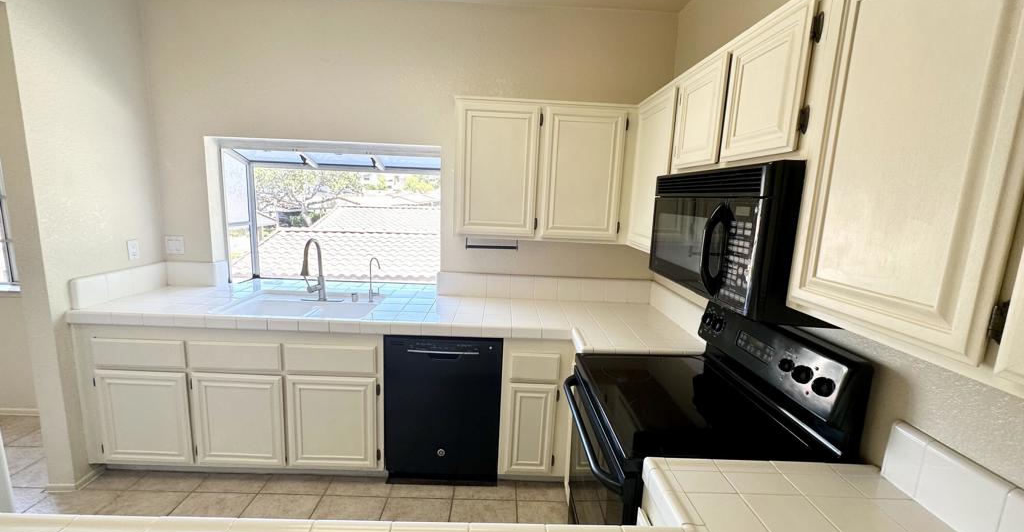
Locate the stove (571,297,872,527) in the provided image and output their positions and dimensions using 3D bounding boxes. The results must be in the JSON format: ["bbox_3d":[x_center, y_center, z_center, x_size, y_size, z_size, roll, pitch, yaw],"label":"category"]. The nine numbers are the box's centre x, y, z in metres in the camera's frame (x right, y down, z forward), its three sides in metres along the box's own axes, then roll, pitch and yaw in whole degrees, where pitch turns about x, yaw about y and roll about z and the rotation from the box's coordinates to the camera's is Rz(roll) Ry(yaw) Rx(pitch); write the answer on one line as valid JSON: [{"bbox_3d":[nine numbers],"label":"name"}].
[{"bbox_3d":[0.555,0.778,1.480,0.673,1.181,0.780,2,9,-1],"label":"stove"}]

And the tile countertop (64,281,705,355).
[{"bbox_3d":[-0.639,0.265,2.351,3.091,0.065,1.142,2,9,-1],"label":"tile countertop"}]

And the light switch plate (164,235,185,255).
[{"bbox_3d":[-2.099,-0.130,2.576,0.114,0.115,0.010,2,9,-1],"label":"light switch plate"}]

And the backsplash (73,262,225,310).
[{"bbox_3d":[-2.013,0.095,2.379,0.319,0.145,0.704,2,9,-1],"label":"backsplash"}]

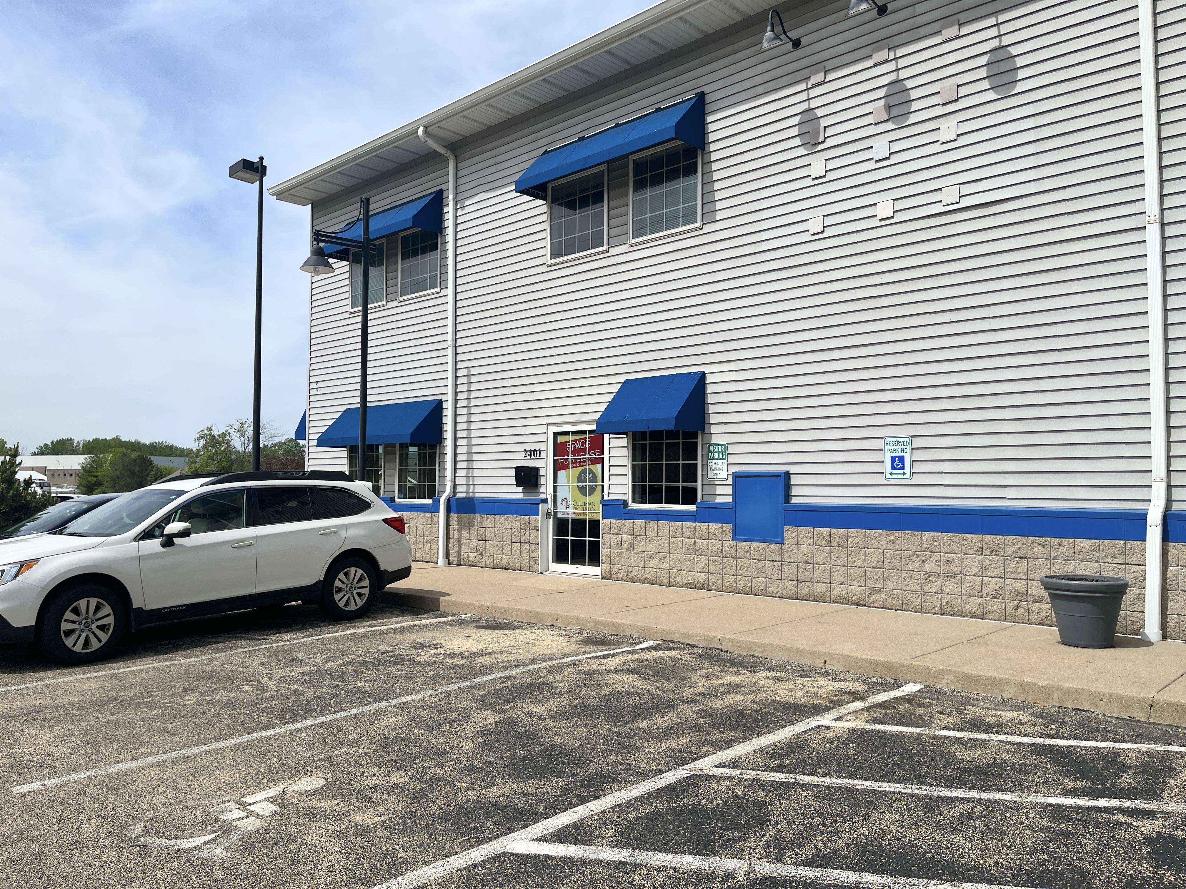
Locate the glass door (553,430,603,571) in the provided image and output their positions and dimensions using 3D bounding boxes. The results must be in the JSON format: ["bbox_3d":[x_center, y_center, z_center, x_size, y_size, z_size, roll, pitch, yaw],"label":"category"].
[{"bbox_3d":[-0.215,0.797,12.646,1.100,2.080,0.090,-2,-3,43],"label":"glass door"}]

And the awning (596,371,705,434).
[{"bbox_3d":[0.721,-0.524,11.337,1.310,0.770,0.620,-2,-4,43],"label":"awning"}]

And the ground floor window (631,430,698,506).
[{"bbox_3d":[0.923,0.228,11.554,1.150,1.160,0.100,-2,-4,43],"label":"ground floor window"}]

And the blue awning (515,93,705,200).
[{"bbox_3d":[0.153,-4.061,12.064,2.910,0.790,0.620,-2,-4,43],"label":"blue awning"}]

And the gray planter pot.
[{"bbox_3d":[4.032,1.366,7.288,0.635,0.535,0.635,-2,-4,43],"label":"gray planter pot"}]

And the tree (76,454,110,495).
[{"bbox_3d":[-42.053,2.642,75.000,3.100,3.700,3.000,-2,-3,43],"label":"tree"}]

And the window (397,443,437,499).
[{"bbox_3d":[-3.008,0.392,15.274,1.150,1.160,0.100,-2,-4,43],"label":"window"}]

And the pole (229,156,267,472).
[{"bbox_3d":[-6.983,-1.819,18.080,0.980,7.974,0.500,-2,-4,43],"label":"pole"}]

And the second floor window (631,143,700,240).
[{"bbox_3d":[0.946,-3.347,11.720,1.120,1.130,0.100,-2,-3,43],"label":"second floor window"}]

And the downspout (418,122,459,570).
[{"bbox_3d":[-2.529,-1.594,14.474,0.135,7.040,0.650,-2,-3,43],"label":"downspout"}]

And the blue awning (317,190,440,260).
[{"bbox_3d":[-3.800,-3.905,15.783,2.926,0.760,0.606,-2,-3,43],"label":"blue awning"}]

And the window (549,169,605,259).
[{"bbox_3d":[-0.230,-3.286,12.829,1.125,1.125,0.100,-2,-3,43],"label":"window"}]

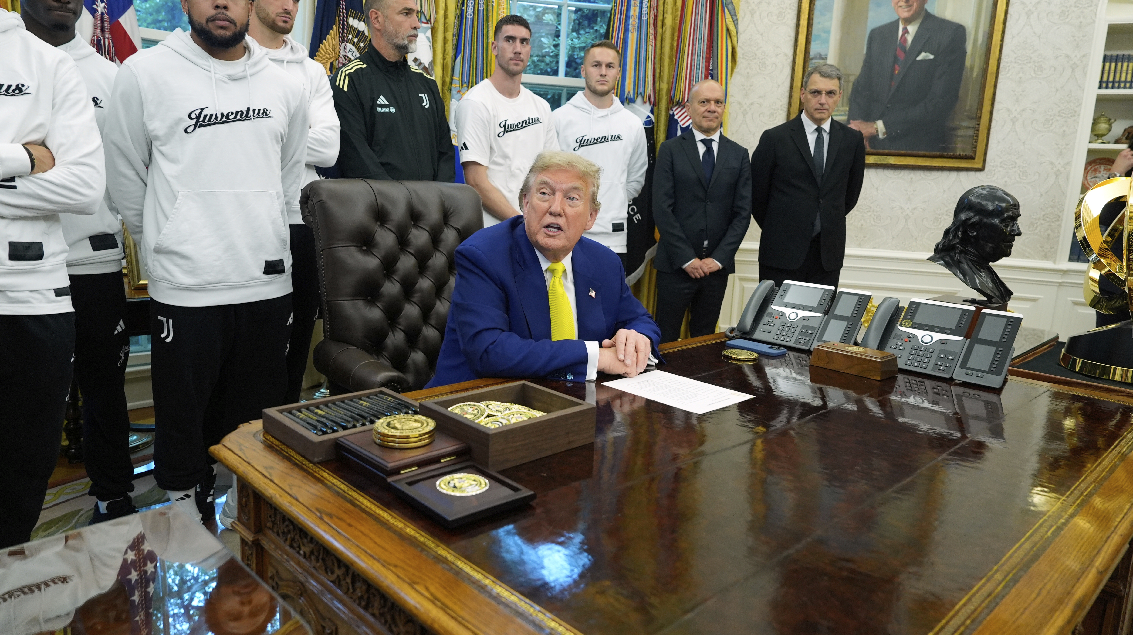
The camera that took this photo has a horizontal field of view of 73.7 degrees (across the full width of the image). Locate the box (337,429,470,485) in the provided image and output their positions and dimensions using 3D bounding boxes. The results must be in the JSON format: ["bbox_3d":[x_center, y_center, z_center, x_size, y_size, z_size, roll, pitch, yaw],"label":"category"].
[{"bbox_3d":[-0.266,0.225,1.239,0.152,0.034,0.152,-8,15,-44],"label":"box"}]

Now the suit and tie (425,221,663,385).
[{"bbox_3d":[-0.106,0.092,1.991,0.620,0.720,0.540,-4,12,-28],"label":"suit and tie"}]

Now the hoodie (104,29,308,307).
[{"bbox_3d":[-1.107,-0.460,2.395,0.580,0.810,0.320,-5,13,-35],"label":"hoodie"}]

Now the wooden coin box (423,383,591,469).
[{"bbox_3d":[-0.105,0.191,1.370,0.243,0.066,0.200,-8,15,-44],"label":"wooden coin box"}]

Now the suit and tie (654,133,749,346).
[{"bbox_3d":[0.595,-0.112,3.537,0.470,1.450,0.290,3,11,4],"label":"suit and tie"}]

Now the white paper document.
[{"bbox_3d":[0.256,0.167,1.743,0.279,0.002,0.216,13,15,43],"label":"white paper document"}]

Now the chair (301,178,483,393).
[{"bbox_3d":[-0.372,0.219,2.386,0.700,1.260,0.750,-8,15,-44],"label":"chair"}]

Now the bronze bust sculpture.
[{"bbox_3d":[1.344,-0.234,2.490,0.220,0.380,0.270,-7,14,-39],"label":"bronze bust sculpture"}]

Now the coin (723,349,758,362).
[{"bbox_3d":[0.487,0.103,2.114,0.097,0.008,0.097,2,11,0],"label":"coin"}]

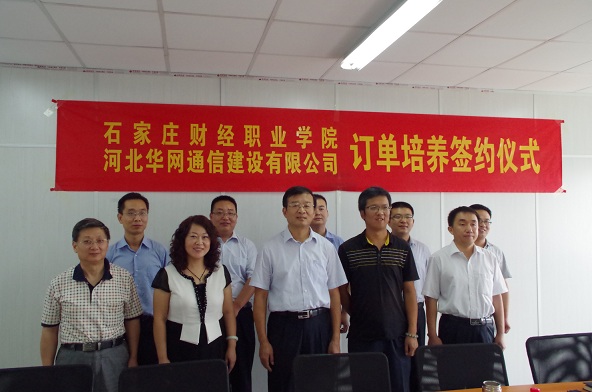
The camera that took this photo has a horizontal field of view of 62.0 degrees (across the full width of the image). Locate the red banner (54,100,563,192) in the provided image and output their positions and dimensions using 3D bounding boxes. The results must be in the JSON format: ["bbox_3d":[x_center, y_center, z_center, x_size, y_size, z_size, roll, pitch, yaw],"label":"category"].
[{"bbox_3d":[0.347,-0.365,4.028,4.298,0.648,0.030,0,-2,-12],"label":"red banner"}]

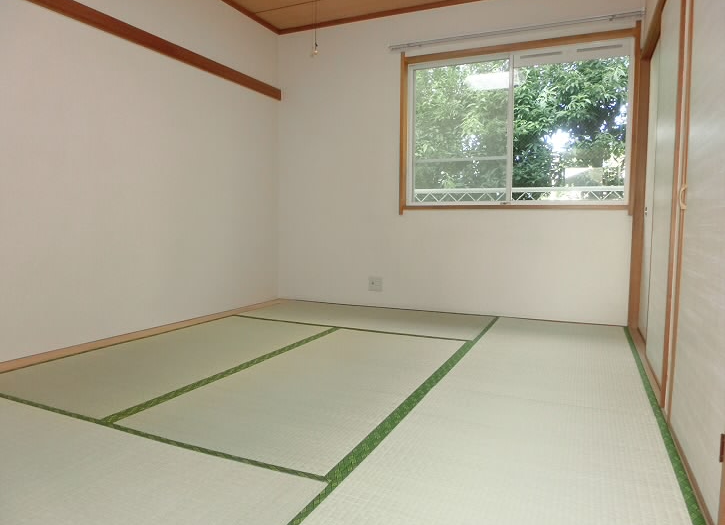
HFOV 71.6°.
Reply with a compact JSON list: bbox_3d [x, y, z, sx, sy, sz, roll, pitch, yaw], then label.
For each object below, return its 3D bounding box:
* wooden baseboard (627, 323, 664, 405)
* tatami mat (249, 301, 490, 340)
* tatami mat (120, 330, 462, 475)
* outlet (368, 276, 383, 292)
[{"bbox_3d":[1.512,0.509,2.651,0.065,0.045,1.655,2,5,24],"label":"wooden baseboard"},{"bbox_3d":[0.016,0.424,3.727,1.790,0.045,0.919,2,5,24],"label":"tatami mat"},{"bbox_3d":[-0.122,0.529,2.328,0.887,0.045,1.751,2,5,24],"label":"tatami mat"},{"bbox_3d":[0.111,0.186,4.165,0.120,0.118,0.012,2,5,24],"label":"outlet"}]

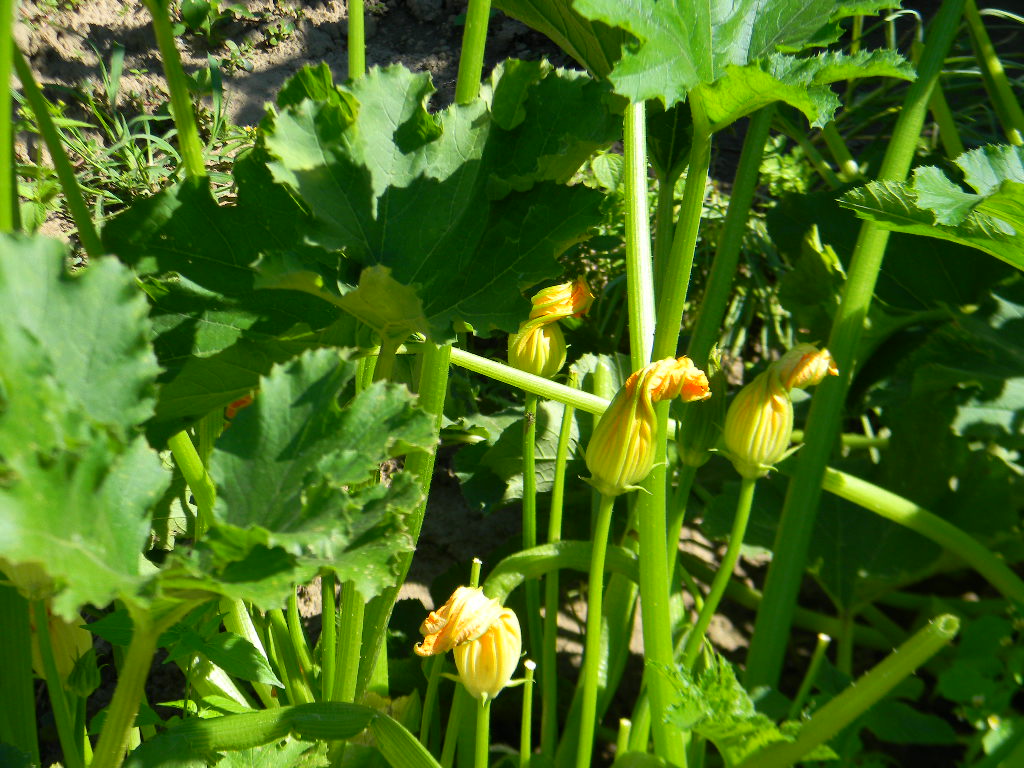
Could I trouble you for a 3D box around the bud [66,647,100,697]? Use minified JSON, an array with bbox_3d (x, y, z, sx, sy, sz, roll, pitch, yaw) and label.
[{"bbox_3d":[-0.279,0.188,1.600,0.021,0.034,0.021,0,18,0],"label":"bud"}]

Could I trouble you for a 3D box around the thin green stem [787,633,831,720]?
[{"bbox_3d":[0.201,0.198,1.660,0.007,0.061,0.007,24,12,0],"label":"thin green stem"}]

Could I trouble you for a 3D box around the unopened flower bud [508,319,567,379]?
[{"bbox_3d":[0.017,-0.022,1.600,0.039,0.042,0.039,0,25,0],"label":"unopened flower bud"}]

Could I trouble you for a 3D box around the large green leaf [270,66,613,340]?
[{"bbox_3d":[-0.050,-0.120,1.620,0.225,0.090,0.175,0,60,0],"label":"large green leaf"}]

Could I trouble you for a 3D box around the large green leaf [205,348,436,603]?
[{"bbox_3d":[-0.116,0.056,1.500,0.125,0.135,0.060,15,-21,1],"label":"large green leaf"}]

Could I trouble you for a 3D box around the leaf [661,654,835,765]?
[{"bbox_3d":[0.144,0.199,1.500,0.106,0.060,0.075,0,23,0],"label":"leaf"}]

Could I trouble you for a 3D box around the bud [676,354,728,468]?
[{"bbox_3d":[0.129,0.019,1.660,0.030,0.074,0.030,6,12,0],"label":"bud"}]

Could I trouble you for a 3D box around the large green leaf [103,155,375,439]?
[{"bbox_3d":[-0.194,-0.062,1.740,0.200,0.150,0.170,0,23,0],"label":"large green leaf"}]

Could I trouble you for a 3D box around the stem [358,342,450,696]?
[{"bbox_3d":[-0.070,0.094,1.645,0.028,0.258,0.024,10,20,-4],"label":"stem"}]

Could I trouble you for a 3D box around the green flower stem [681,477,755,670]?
[{"bbox_3d":[0.136,0.126,1.625,0.012,0.143,0.011,14,21,-6],"label":"green flower stem"}]

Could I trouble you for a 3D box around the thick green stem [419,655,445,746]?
[{"bbox_3d":[-0.052,0.204,1.580,0.008,0.059,0.008,12,15,0],"label":"thick green stem"}]

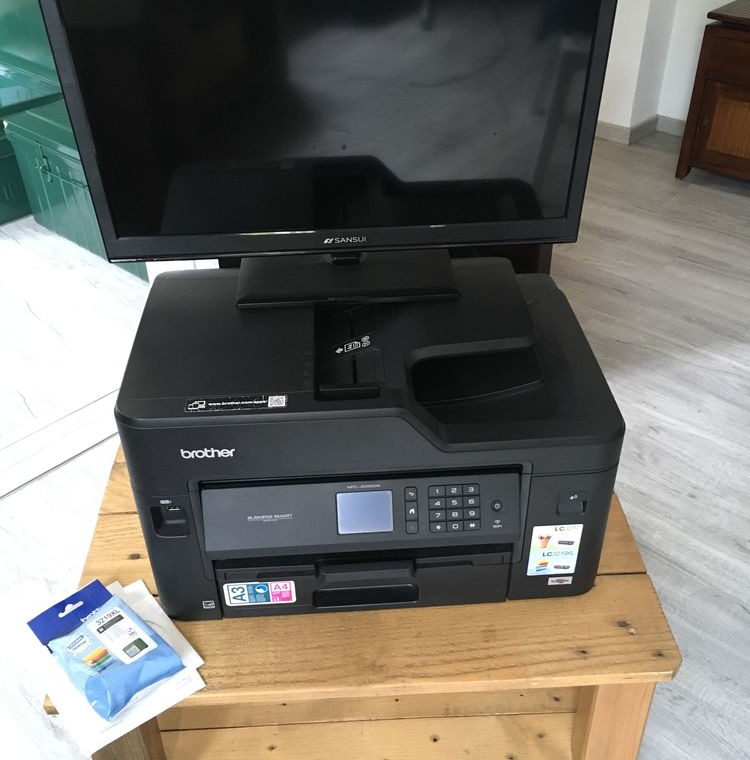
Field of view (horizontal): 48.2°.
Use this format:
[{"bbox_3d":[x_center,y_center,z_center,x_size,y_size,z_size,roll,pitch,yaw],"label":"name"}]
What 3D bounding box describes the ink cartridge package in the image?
[{"bbox_3d":[-0.308,0.300,0.951,0.183,0.026,0.095,29,43,36],"label":"ink cartridge package"}]

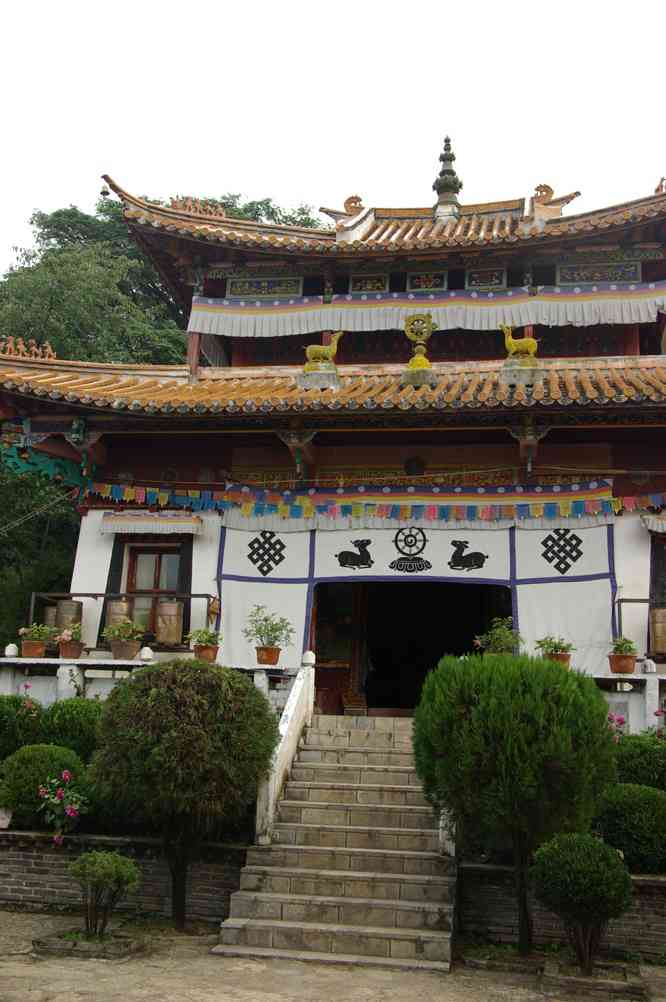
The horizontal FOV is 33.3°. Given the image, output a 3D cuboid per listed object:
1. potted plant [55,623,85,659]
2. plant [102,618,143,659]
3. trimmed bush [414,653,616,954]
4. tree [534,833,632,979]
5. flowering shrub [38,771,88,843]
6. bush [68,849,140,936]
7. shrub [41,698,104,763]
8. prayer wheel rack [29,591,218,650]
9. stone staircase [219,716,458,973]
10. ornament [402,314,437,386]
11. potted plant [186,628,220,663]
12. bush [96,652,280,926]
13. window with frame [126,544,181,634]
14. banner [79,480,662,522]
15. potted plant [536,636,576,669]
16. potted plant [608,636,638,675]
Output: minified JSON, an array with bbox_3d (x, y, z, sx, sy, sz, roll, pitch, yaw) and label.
[{"bbox_3d":[-3.110,1.646,13.124,0.373,0.423,0.360,0,-13,9],"label":"potted plant"},{"bbox_3d":[-2.454,1.620,13.021,0.513,0.490,0.470,0,-13,9],"label":"plant"},{"bbox_3d":[1.477,2.438,9.083,1.625,2.389,1.576,0,-13,11],"label":"trimmed bush"},{"bbox_3d":[1.827,2.954,8.157,0.722,1.005,0.701,0,-13,11],"label":"tree"},{"bbox_3d":[-2.572,2.922,10.612,0.501,0.679,0.450,0,-13,9],"label":"flowering shrub"},{"bbox_3d":[-1.985,3.405,9.656,0.653,0.707,0.630,0,-13,9],"label":"bush"},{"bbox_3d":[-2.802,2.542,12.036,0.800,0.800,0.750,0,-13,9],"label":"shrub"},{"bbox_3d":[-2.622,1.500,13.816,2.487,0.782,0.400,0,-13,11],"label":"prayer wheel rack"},{"bbox_3d":[0.263,3.058,10.692,1.916,2.035,3.449,0,-13,9],"label":"stone staircase"},{"bbox_3d":[1.166,-2.033,14.995,0.460,1.026,0.380,0,-13,11],"label":"ornament"},{"bbox_3d":[-1.399,1.559,12.007,0.362,0.365,0.336,0,-13,11],"label":"potted plant"},{"bbox_3d":[-1.281,2.480,9.507,1.583,2.250,1.535,0,-13,11],"label":"bush"},{"bbox_3d":[-2.664,1.321,16.502,0.834,1.374,0.140,0,-13,9],"label":"window with frame"},{"bbox_3d":[0.251,-0.004,15.962,8.282,0.560,0.200,0,-13,9],"label":"banner"},{"bbox_3d":[2.253,1.556,11.316,0.401,0.354,0.373,0,-13,11],"label":"potted plant"},{"bbox_3d":[2.922,1.554,11.190,0.297,0.380,0.288,0,-13,11],"label":"potted plant"}]

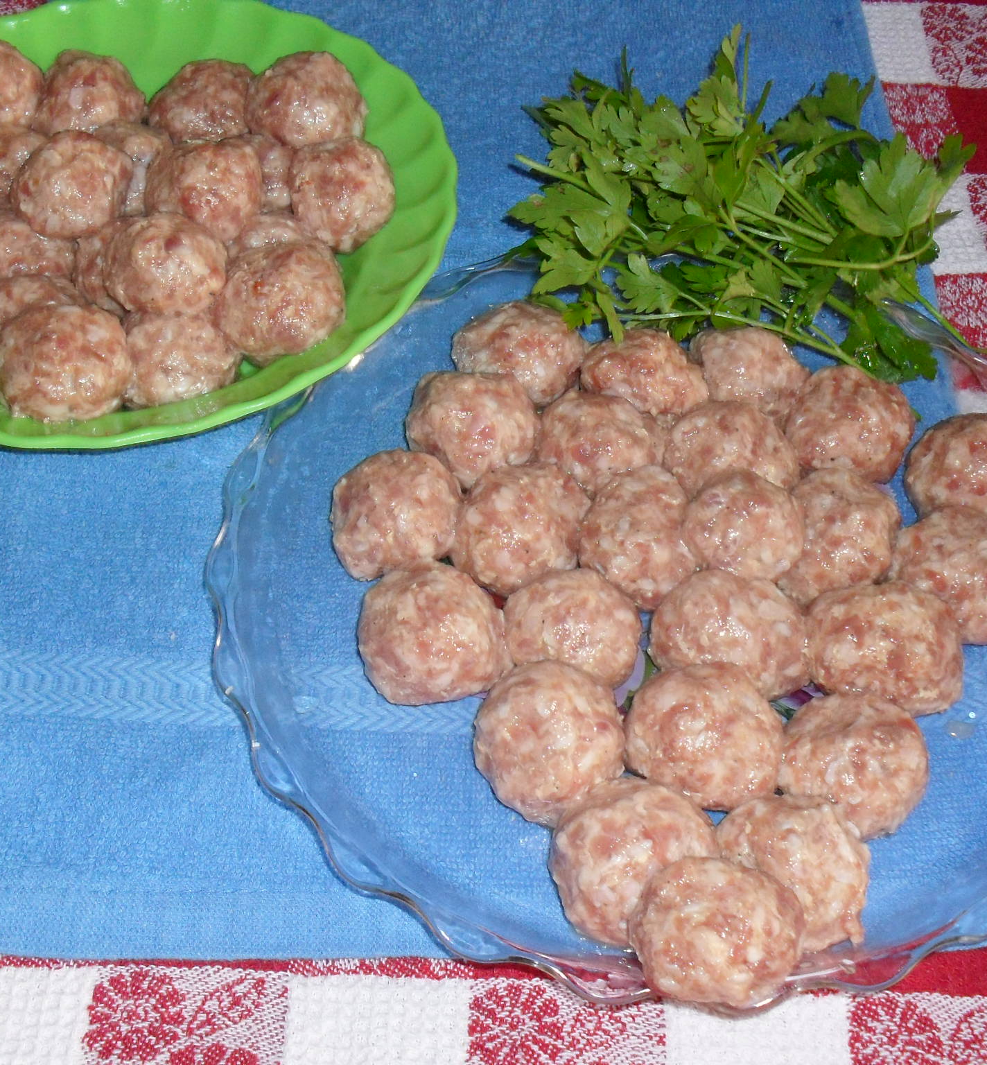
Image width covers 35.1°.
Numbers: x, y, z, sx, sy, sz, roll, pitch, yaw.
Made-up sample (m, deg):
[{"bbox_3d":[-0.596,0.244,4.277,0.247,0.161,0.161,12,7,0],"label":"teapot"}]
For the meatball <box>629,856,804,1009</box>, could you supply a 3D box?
[{"bbox_3d":[0.060,0.107,0.418,0.046,0.039,0.043,5,52,0],"label":"meatball"}]

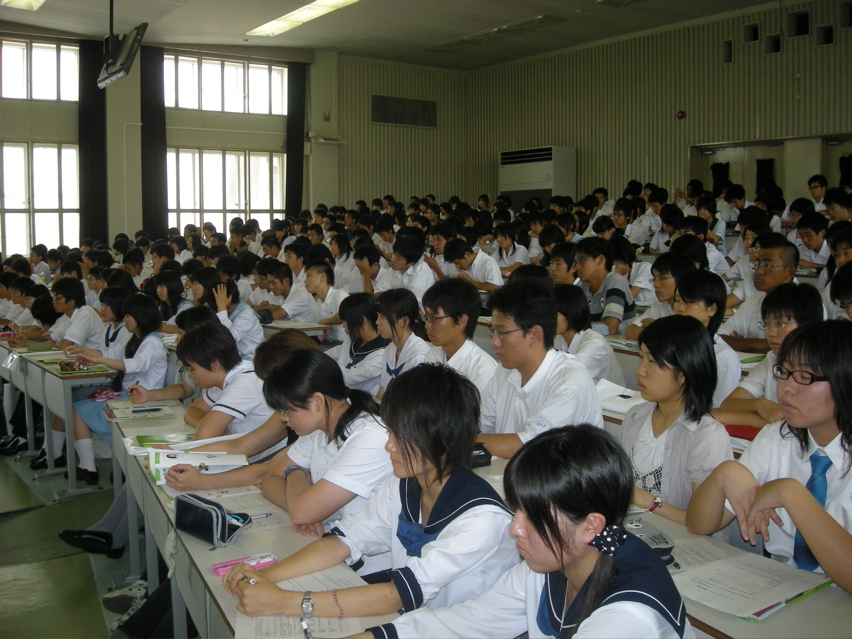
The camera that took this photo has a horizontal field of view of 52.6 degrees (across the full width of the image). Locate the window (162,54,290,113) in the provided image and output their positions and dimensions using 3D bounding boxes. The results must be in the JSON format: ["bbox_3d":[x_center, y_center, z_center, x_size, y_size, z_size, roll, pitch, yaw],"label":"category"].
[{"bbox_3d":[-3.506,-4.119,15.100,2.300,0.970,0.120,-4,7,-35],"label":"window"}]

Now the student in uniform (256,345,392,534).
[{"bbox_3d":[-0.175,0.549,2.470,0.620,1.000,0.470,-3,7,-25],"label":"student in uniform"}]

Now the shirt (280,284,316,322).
[{"bbox_3d":[-0.947,-0.008,6.550,0.370,0.540,0.440,-4,5,-35],"label":"shirt"}]

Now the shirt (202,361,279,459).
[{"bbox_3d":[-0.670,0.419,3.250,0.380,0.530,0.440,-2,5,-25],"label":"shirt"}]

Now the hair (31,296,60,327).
[{"bbox_3d":[-2.911,-0.057,6.600,0.230,0.230,0.190,-3,5,-34],"label":"hair"}]

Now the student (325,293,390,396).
[{"bbox_3d":[-0.417,0.431,4.357,0.660,1.140,0.460,-3,5,-28],"label":"student"}]

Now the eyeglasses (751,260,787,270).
[{"bbox_3d":[1.553,-0.242,3.900,0.140,0.042,0.140,-3,5,-27],"label":"eyeglasses"}]

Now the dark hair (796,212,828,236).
[{"bbox_3d":[2.381,-0.597,5.300,0.200,0.165,0.170,-3,5,-31],"label":"dark hair"}]

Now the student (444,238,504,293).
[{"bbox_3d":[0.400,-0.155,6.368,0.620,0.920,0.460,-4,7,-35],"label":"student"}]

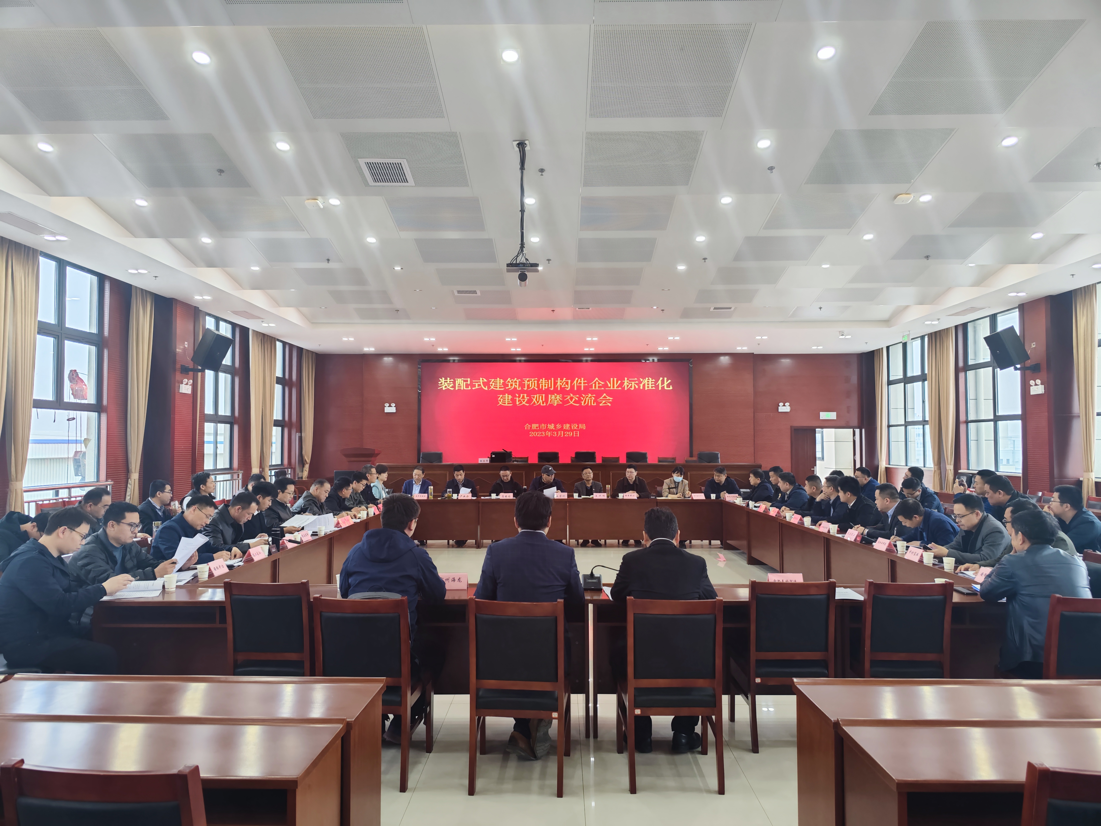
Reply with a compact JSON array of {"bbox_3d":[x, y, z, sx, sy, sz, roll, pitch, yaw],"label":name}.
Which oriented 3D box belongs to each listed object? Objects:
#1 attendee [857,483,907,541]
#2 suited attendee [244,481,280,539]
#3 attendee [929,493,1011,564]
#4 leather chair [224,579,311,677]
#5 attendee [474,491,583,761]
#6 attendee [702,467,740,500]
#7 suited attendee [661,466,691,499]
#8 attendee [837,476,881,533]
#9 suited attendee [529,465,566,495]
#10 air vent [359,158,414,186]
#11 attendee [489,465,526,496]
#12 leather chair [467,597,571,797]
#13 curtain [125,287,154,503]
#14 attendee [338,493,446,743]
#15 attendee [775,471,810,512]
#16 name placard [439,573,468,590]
[{"bbox_3d":[3.320,1.319,7.180,0.800,1.250,0.550,0,-2,-6],"label":"attendee"},{"bbox_3d":[-2.656,1.269,6.683,0.750,1.280,0.520,0,-2,1],"label":"suited attendee"},{"bbox_3d":[3.070,1.216,5.400,0.800,1.240,0.560,0,-2,-2],"label":"attendee"},{"bbox_3d":[-1.450,1.327,4.020,0.470,0.905,0.520,0,-2,1],"label":"leather chair"},{"bbox_3d":[-0.115,1.096,3.950,0.600,1.360,0.760,0,-2,1],"label":"attendee"},{"bbox_3d":[2.800,1.517,11.980,0.580,1.260,0.780,0,-2,5],"label":"attendee"},{"bbox_3d":[2.020,1.481,11.750,0.500,1.240,0.800,0,-2,3],"label":"suited attendee"},{"bbox_3d":[3.330,1.352,8.080,0.800,1.260,0.550,0,-2,-6],"label":"attendee"},{"bbox_3d":[-0.066,1.480,11.925,0.610,1.255,0.780,0,-2,-4],"label":"suited attendee"},{"bbox_3d":[-1.395,-2.055,6.257,0.400,0.060,0.400,0,-15,1],"label":"air vent"},{"bbox_3d":[-0.706,1.481,11.936,0.600,1.255,0.780,0,-2,-4],"label":"attendee"},{"bbox_3d":[-0.145,1.306,3.590,0.470,0.910,0.520,0,-2,4],"label":"leather chair"},{"bbox_3d":[-5.940,0.122,10.600,0.210,3.800,0.620,0,-2,1],"label":"curtain"},{"bbox_3d":[-0.876,1.123,4.026,0.580,1.370,0.780,0,-2,6],"label":"attendee"},{"bbox_3d":[3.300,1.441,10.050,0.800,1.250,0.550,0,-2,-9],"label":"attendee"},{"bbox_3d":[-0.607,1.015,4.430,0.205,0.092,0.085,0,-2,0],"label":"name placard"}]

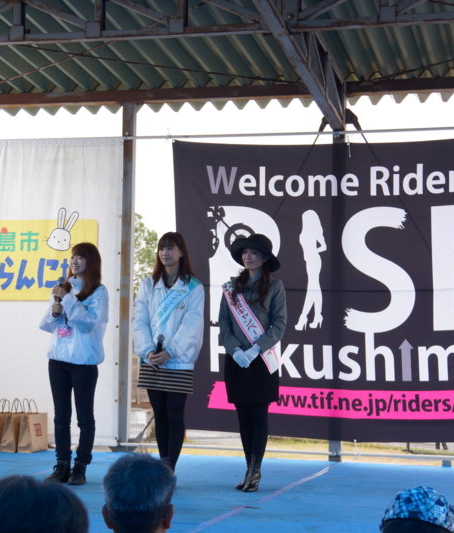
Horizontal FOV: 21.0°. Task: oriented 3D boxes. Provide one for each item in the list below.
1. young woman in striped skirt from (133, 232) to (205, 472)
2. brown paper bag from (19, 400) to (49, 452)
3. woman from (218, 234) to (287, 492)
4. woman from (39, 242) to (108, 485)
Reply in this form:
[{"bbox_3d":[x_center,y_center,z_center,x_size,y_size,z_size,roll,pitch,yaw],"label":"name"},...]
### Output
[{"bbox_3d":[-0.384,0.602,8.112,0.460,1.662,0.310,0,-4,18],"label":"young woman in striped skirt"},{"bbox_3d":[-1.613,1.332,10.194,0.125,0.420,0.310,0,-4,15],"label":"brown paper bag"},{"bbox_3d":[0.181,0.612,8.029,0.450,1.652,0.320,0,-4,19],"label":"woman"},{"bbox_3d":[-1.025,0.632,8.213,0.430,1.592,0.340,-1,-4,33],"label":"woman"}]

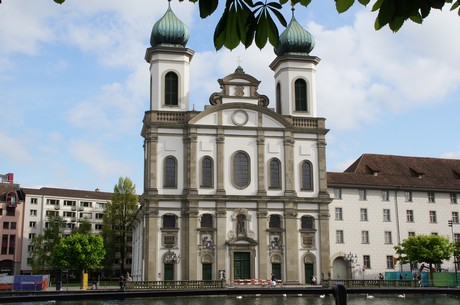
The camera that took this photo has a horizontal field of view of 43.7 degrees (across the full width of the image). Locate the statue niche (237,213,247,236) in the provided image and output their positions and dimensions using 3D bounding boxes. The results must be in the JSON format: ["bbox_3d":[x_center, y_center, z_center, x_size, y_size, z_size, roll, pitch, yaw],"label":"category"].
[{"bbox_3d":[1.690,10.732,84.093,1.488,3.225,0.800,2,-12,-10],"label":"statue niche"}]

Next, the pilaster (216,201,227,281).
[{"bbox_3d":[-1.222,13.342,85.299,1.349,12.344,0.600,2,-12,-10],"label":"pilaster"}]

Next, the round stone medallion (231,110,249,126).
[{"bbox_3d":[1.527,-5.162,86.761,2.600,2.600,0.300,2,-11,-10],"label":"round stone medallion"}]

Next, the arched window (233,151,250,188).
[{"bbox_3d":[1.698,2.616,85.633,2.901,5.903,0.400,2,-12,-10],"label":"arched window"}]

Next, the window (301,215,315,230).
[{"bbox_3d":[11.711,10.609,86.785,2.122,2.287,0.400,2,-12,-10],"label":"window"}]

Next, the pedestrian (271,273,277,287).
[{"bbox_3d":[5.609,16.339,73.500,0.600,1.720,0.500,2,-12,-10],"label":"pedestrian"}]

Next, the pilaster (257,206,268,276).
[{"bbox_3d":[4.759,13.197,83.657,1.566,11.069,0.500,2,-12,-10],"label":"pilaster"}]

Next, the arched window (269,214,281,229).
[{"bbox_3d":[6.840,10.540,87.720,1.952,2.160,0.500,2,-12,-10],"label":"arched window"}]

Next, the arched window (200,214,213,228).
[{"bbox_3d":[-3.343,9.954,83.131,1.823,2.062,0.400,2,-12,-10],"label":"arched window"}]

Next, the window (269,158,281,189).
[{"bbox_3d":[6.947,3.331,89.279,2.115,5.027,0.500,2,-12,-10],"label":"window"}]

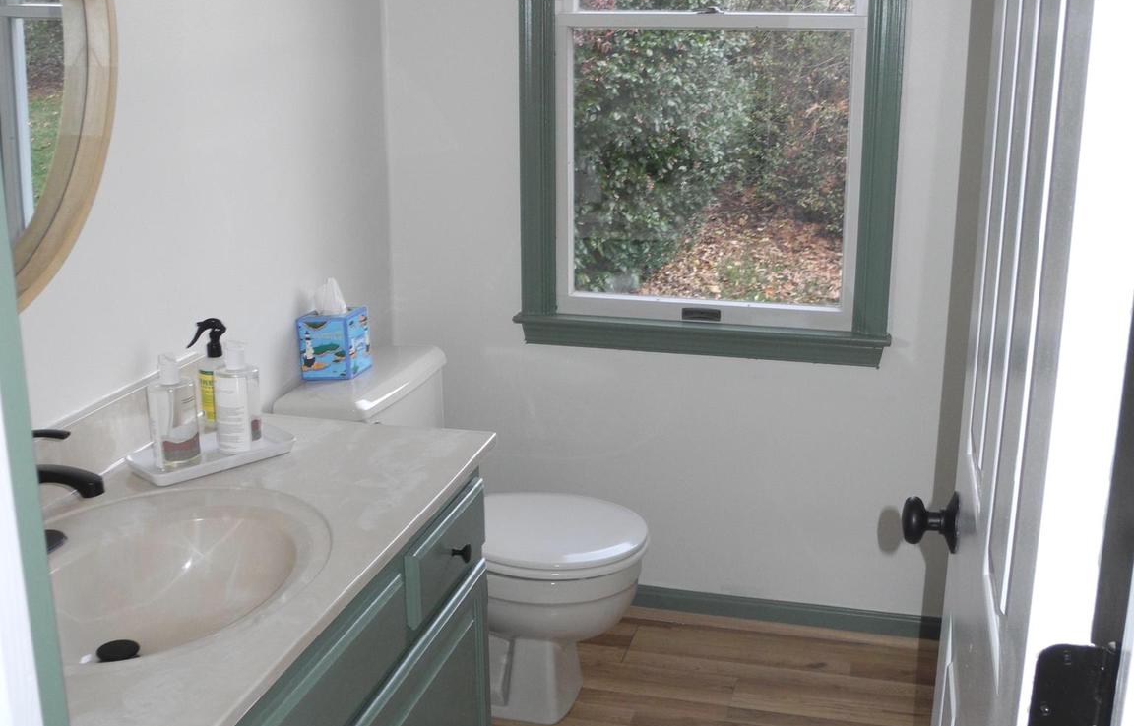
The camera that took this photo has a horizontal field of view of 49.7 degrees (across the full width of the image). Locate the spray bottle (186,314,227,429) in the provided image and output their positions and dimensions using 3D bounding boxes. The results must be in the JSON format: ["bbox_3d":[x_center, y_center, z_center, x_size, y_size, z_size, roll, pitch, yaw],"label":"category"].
[{"bbox_3d":[-0.613,0.016,2.093,0.086,0.189,0.060,-8,17,-26],"label":"spray bottle"}]

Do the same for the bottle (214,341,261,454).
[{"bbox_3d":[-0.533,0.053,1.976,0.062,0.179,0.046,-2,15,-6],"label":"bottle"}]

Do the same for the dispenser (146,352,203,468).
[{"bbox_3d":[-0.616,0.071,1.913,0.067,0.176,0.046,-8,17,-26],"label":"dispenser"}]

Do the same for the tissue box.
[{"bbox_3d":[-0.501,-0.047,2.645,0.108,0.132,0.109,6,16,20],"label":"tissue box"}]

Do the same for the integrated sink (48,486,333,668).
[{"bbox_3d":[-0.540,0.327,1.589,0.446,0.137,0.560,4,16,14],"label":"integrated sink"}]

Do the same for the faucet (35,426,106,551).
[{"bbox_3d":[-0.667,0.167,1.580,0.161,0.177,0.156,4,16,14],"label":"faucet"}]

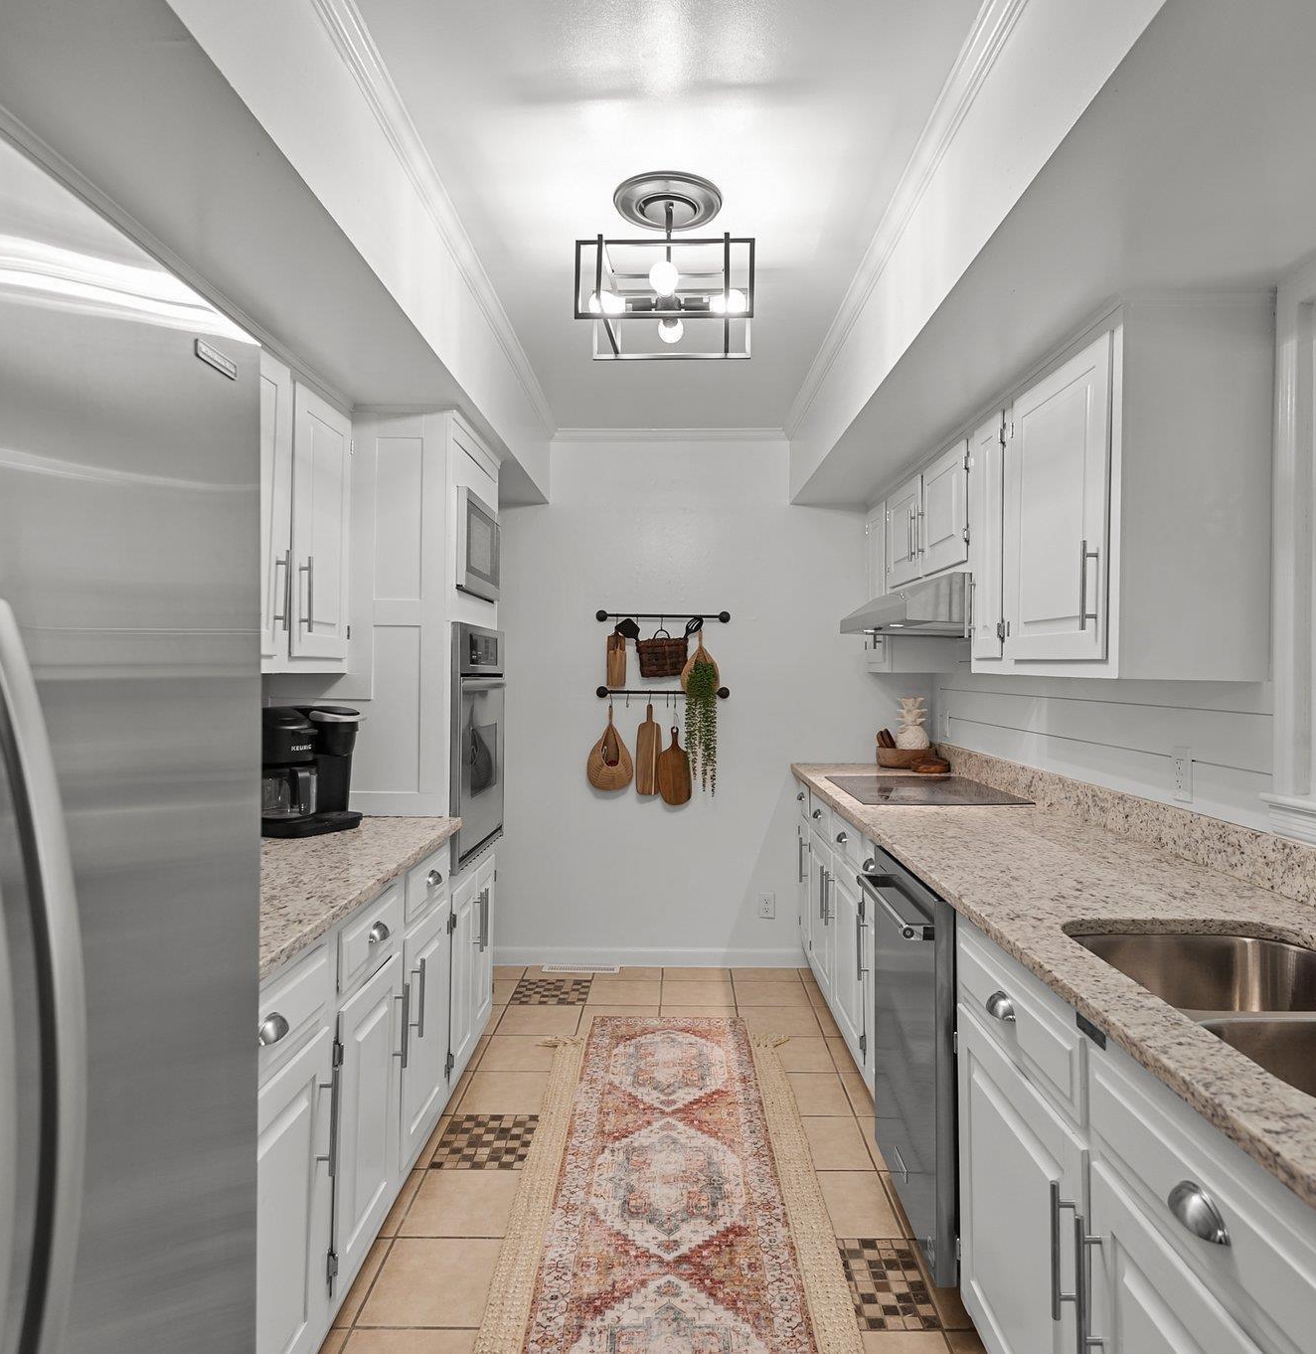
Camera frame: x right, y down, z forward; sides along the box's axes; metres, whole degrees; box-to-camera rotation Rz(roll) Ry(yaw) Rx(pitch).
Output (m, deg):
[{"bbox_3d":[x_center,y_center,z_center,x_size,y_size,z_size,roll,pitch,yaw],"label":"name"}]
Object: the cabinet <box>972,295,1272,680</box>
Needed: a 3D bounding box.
[{"bbox_3d":[1.073,-0.387,2.233,0.320,0.772,0.895,0,1,1],"label":"cabinet"}]

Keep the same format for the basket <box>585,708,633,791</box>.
[{"bbox_3d":[-0.215,0.324,4.095,0.214,0.388,0.095,0,1,1],"label":"basket"}]

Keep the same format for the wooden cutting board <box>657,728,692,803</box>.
[{"bbox_3d":[0.080,0.406,4.102,0.155,0.360,0.025,0,1,1],"label":"wooden cutting board"}]

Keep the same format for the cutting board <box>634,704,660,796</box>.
[{"bbox_3d":[-0.038,0.334,4.113,0.122,0.415,0.025,0,1,1],"label":"cutting board"}]

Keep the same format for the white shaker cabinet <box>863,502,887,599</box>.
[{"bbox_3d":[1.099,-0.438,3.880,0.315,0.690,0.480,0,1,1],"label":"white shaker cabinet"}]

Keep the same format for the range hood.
[{"bbox_3d":[0.996,-0.246,3.179,0.500,0.152,0.990,0,1,1],"label":"range hood"}]

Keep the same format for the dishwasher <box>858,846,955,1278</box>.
[{"bbox_3d":[0.852,0.897,2.194,0.630,0.860,0.580,0,1,1],"label":"dishwasher"}]

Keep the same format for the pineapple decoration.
[{"bbox_3d":[1.120,0.222,3.965,0.155,0.268,0.155,0,1,1],"label":"pineapple decoration"}]

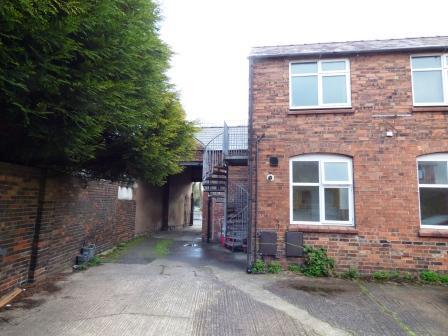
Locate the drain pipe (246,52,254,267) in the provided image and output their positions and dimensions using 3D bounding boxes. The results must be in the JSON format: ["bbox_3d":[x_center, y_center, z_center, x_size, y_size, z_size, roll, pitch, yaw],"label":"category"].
[{"bbox_3d":[0.665,-0.215,6.377,0.100,5.333,0.110,0,-7,8],"label":"drain pipe"}]

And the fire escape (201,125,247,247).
[{"bbox_3d":[0.169,0.725,9.805,1.700,4.350,1.700,0,-7,8],"label":"fire escape"}]

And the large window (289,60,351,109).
[{"bbox_3d":[2.410,-2.075,6.521,1.470,1.269,0.100,0,-7,8],"label":"large window"}]

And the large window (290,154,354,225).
[{"bbox_3d":[2.326,0.514,6.208,1.447,1.672,0.100,0,-7,8],"label":"large window"}]

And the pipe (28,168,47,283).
[{"bbox_3d":[-3.772,1.124,5.257,0.100,2.280,0.100,2,-7,-5],"label":"pipe"}]

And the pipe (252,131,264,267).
[{"bbox_3d":[0.868,0.738,6.240,0.215,3.163,0.070,0,-7,8],"label":"pipe"}]

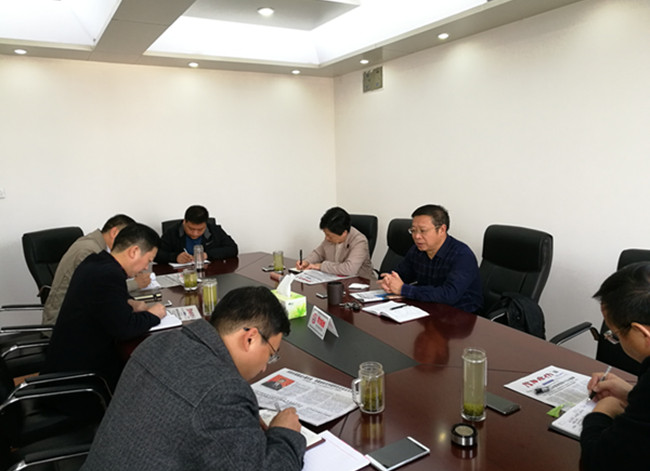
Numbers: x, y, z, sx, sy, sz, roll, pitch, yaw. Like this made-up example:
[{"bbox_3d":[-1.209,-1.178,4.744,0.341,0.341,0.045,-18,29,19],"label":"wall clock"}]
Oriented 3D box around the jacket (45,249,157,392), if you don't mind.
[{"bbox_3d":[-1.075,0.375,2.447,0.560,0.600,0.500,-7,9,-33],"label":"jacket"}]

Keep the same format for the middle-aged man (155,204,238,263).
[{"bbox_3d":[-1.044,0.340,4.303,0.680,1.190,0.780,-7,9,-32],"label":"middle-aged man"}]

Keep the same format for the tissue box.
[{"bbox_3d":[-0.194,0.351,2.599,0.112,0.095,0.210,-7,10,-34],"label":"tissue box"}]

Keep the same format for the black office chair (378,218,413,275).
[{"bbox_3d":[0.443,0.432,3.771,0.640,1.070,0.600,-6,9,-27],"label":"black office chair"}]

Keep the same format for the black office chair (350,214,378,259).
[{"bbox_3d":[0.132,0.380,4.194,0.640,1.060,0.600,-7,9,-30],"label":"black office chair"}]

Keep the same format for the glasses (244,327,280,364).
[{"bbox_3d":[-0.215,0.309,1.507,0.145,0.045,0.140,39,-10,-24],"label":"glasses"}]

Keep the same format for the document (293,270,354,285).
[{"bbox_3d":[0.004,0.268,3.388,0.380,0.010,0.280,-7,9,-30],"label":"document"}]

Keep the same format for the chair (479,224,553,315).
[{"bbox_3d":[0.988,0.500,3.206,0.640,1.070,0.600,-5,9,-24],"label":"chair"}]

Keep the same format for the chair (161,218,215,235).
[{"bbox_3d":[-1.008,0.412,4.162,0.600,1.070,0.640,-6,9,-30],"label":"chair"}]

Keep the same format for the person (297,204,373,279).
[{"bbox_3d":[0.073,0.378,3.818,0.700,1.170,0.520,-7,9,-30],"label":"person"}]

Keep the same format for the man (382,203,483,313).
[{"bbox_3d":[0.629,0.454,2.918,0.700,1.260,0.540,-5,9,-22],"label":"man"}]

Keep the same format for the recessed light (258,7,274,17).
[{"bbox_3d":[-0.474,-1.814,4.110,0.135,0.040,0.135,-2,8,0],"label":"recessed light"}]

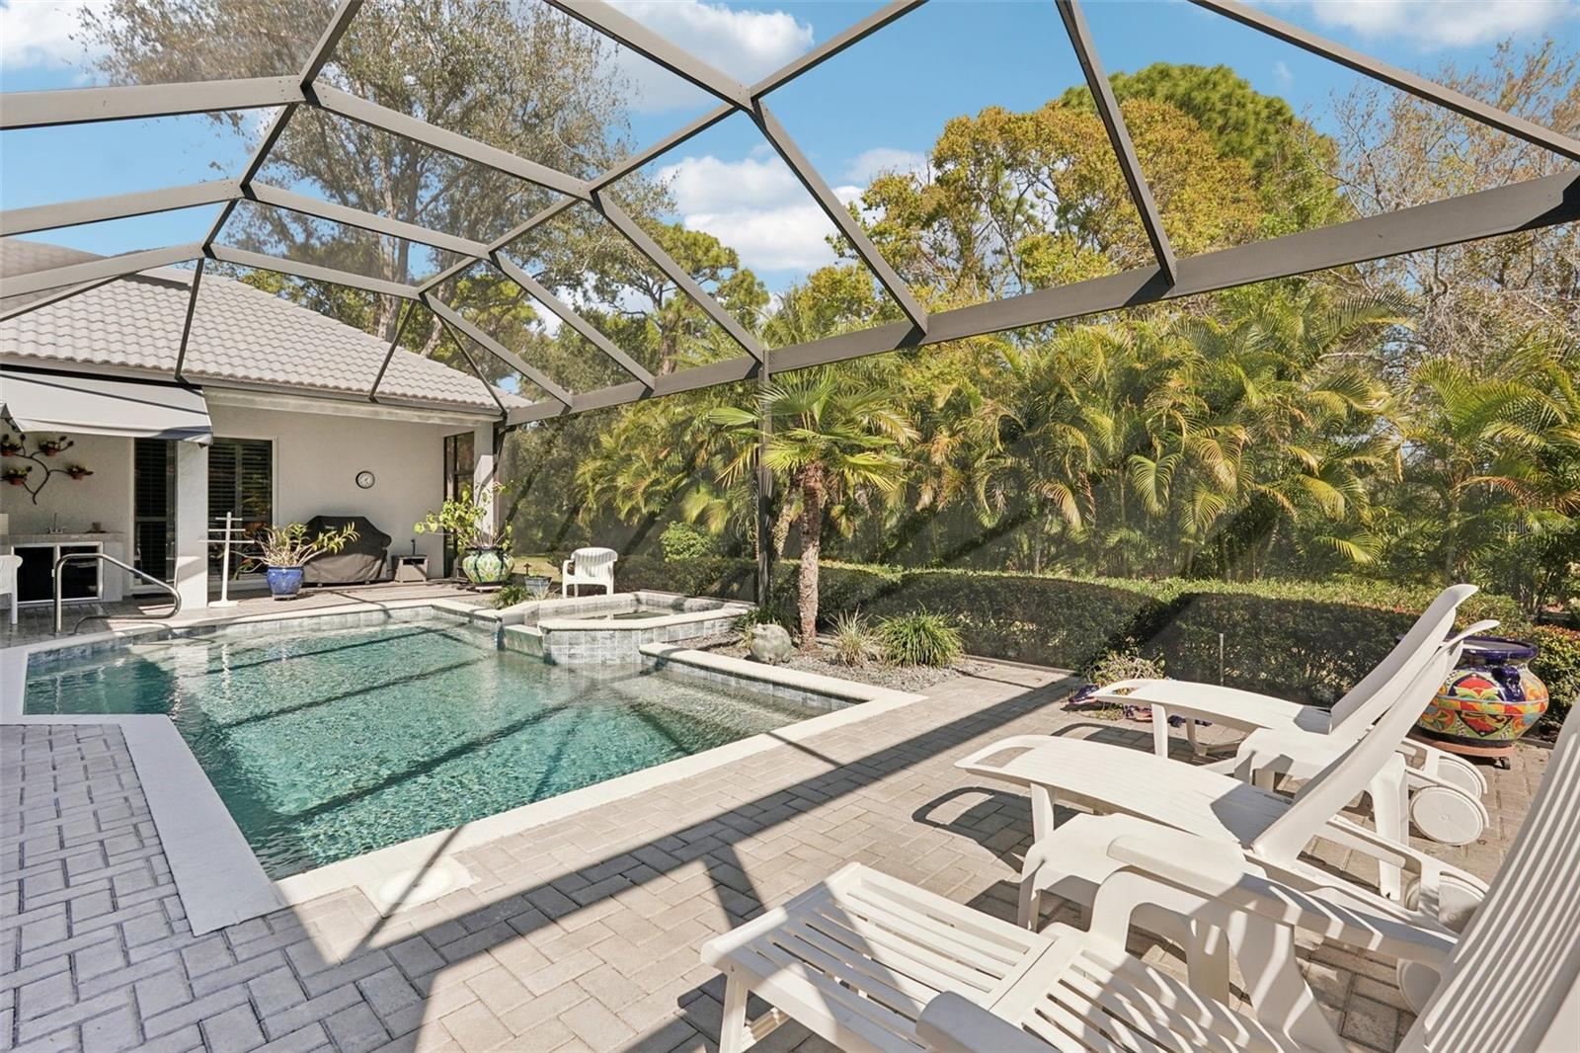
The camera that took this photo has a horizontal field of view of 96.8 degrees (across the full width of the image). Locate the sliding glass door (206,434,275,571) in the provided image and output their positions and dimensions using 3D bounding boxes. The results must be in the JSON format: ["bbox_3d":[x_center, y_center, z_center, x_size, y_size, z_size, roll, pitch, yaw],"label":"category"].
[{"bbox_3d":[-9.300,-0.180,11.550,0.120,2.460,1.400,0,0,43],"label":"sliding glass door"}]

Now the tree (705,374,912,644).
[{"bbox_3d":[0.220,-0.150,6.620,1.900,2.680,1.850,0,0,0],"label":"tree"}]

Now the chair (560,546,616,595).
[{"bbox_3d":[-2.850,0.735,9.950,0.630,0.840,0.620,0,0,0],"label":"chair"}]

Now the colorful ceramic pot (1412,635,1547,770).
[{"bbox_3d":[3.510,0.905,3.640,0.580,0.580,0.580,0,0,0],"label":"colorful ceramic pot"}]

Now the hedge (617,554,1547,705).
[{"bbox_3d":[0.960,0.810,7.830,9.700,0.800,1.000,0,0,43],"label":"hedge"}]

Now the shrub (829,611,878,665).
[{"bbox_3d":[0.565,0.955,6.120,0.460,0.470,0.460,0,0,0],"label":"shrub"}]

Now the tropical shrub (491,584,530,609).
[{"bbox_3d":[-3.960,0.985,9.950,0.540,0.380,0.520,0,0,0],"label":"tropical shrub"}]

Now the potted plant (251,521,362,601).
[{"bbox_3d":[-7.180,0.500,10.400,1.150,1.150,1.350,0,0,43],"label":"potted plant"}]

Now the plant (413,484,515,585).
[{"bbox_3d":[-5.470,0.170,11.850,1.450,1.760,1.250,0,0,0],"label":"plant"}]

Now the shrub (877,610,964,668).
[{"bbox_3d":[1.140,0.960,6.150,0.740,0.460,0.720,0,0,0],"label":"shrub"}]

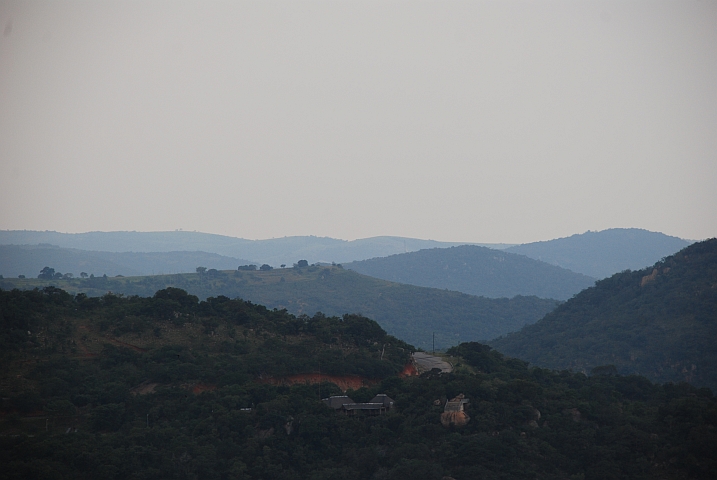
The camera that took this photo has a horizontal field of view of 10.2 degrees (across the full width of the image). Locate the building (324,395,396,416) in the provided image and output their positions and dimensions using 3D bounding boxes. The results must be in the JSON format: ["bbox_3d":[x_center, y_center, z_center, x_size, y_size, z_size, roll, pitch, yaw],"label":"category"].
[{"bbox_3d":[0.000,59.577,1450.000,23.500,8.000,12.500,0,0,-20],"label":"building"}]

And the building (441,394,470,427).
[{"bbox_3d":[34.677,60.953,1440.000,9.800,11.200,8.500,0,0,10],"label":"building"}]

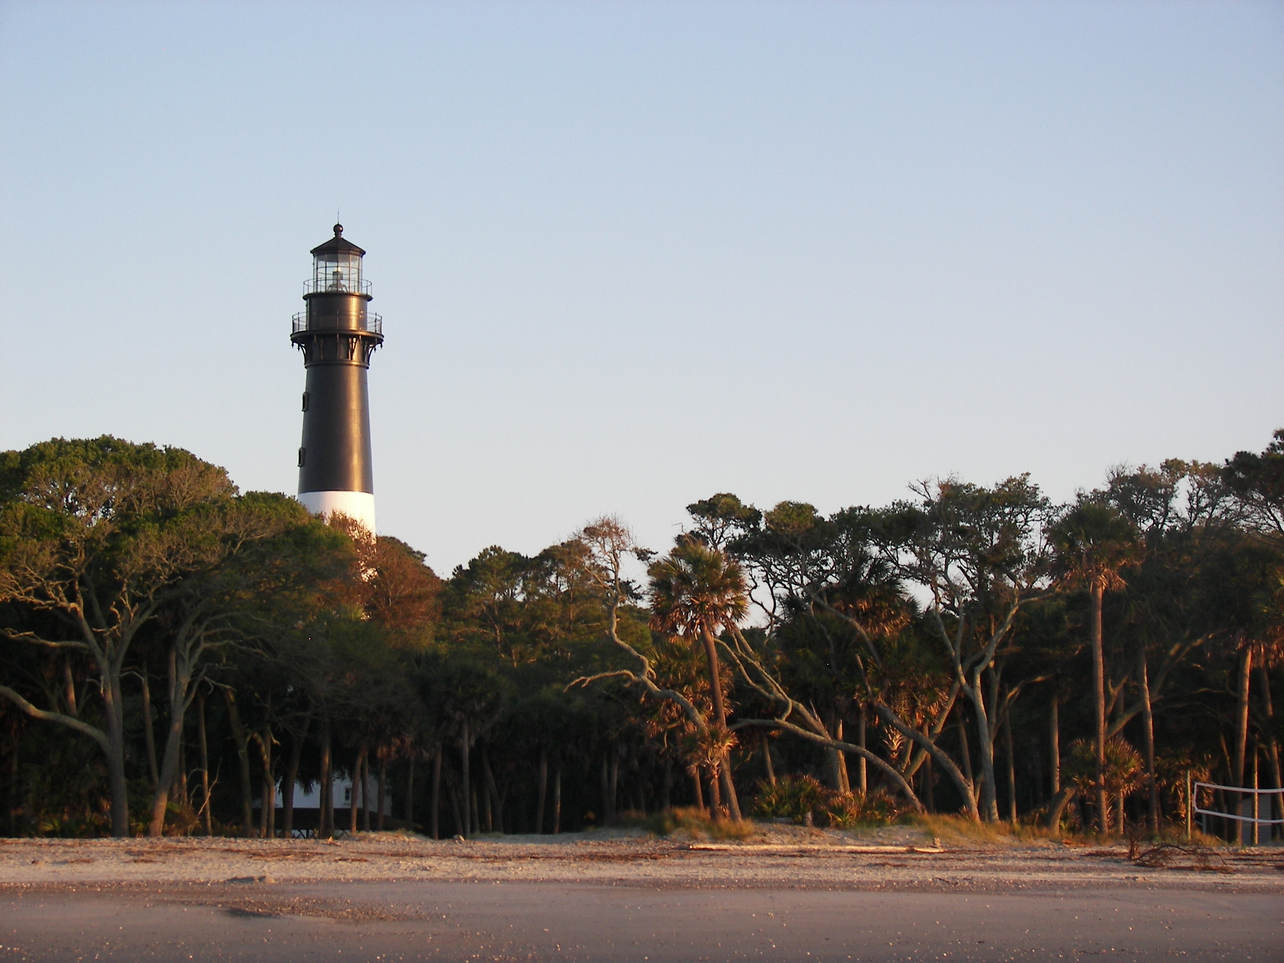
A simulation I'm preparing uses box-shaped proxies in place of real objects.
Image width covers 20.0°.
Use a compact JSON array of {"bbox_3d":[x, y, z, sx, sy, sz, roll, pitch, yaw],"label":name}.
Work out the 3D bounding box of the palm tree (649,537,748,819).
[{"bbox_3d":[1.850,6.520,119.910,3.280,9.390,3.280,0,-5,0],"label":"palm tree"}]

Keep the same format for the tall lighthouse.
[{"bbox_3d":[-20.670,2.600,246.830,7.800,40.590,7.800,0,-5,0],"label":"tall lighthouse"}]

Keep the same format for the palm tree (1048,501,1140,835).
[{"bbox_3d":[15.460,6.350,123.950,3.040,11.420,3.040,0,-5,0],"label":"palm tree"}]

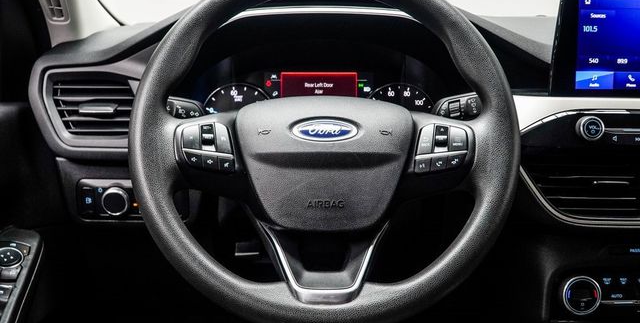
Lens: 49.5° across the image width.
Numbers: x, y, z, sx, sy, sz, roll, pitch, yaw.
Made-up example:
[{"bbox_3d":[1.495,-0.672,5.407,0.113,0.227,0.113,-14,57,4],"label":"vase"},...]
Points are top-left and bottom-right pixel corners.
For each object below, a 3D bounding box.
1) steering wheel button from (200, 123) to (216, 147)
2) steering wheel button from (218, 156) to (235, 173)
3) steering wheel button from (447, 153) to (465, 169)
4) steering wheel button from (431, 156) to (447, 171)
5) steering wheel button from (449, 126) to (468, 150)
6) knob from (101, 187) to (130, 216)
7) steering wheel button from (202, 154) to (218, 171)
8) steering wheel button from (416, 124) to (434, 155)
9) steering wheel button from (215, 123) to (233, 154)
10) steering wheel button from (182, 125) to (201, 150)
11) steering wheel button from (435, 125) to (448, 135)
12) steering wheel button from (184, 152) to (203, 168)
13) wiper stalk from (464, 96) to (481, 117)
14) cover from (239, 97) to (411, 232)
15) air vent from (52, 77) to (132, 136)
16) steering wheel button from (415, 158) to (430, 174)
[{"bbox_3d":[-0.108,-0.025,0.680,0.015,0.024,0.009,0,-17,0],"label":"steering wheel button"},{"bbox_3d":[-0.089,0.004,0.661,0.016,0.015,0.007,0,-16,0],"label":"steering wheel button"},{"bbox_3d":[0.132,0.000,0.672,0.017,0.016,0.009,0,-17,0],"label":"steering wheel button"},{"bbox_3d":[0.113,0.003,0.661,0.016,0.015,0.007,0,-16,0],"label":"steering wheel button"},{"bbox_3d":[0.135,-0.021,0.679,0.018,0.026,0.009,0,-17,0],"label":"steering wheel button"},{"bbox_3d":[-0.235,0.046,0.800,0.032,0.032,0.020,0,6,0],"label":"knob"},{"bbox_3d":[-0.104,0.002,0.662,0.016,0.016,0.007,0,-16,0],"label":"steering wheel button"},{"bbox_3d":[0.102,-0.021,0.668,0.016,0.031,0.007,0,-16,0],"label":"steering wheel button"},{"bbox_3d":[-0.093,-0.021,0.679,0.018,0.032,0.009,0,-17,0],"label":"steering wheel button"},{"bbox_3d":[-0.123,-0.022,0.668,0.017,0.026,0.007,0,-16,0],"label":"steering wheel button"},{"bbox_3d":[0.119,-0.029,0.681,0.013,0.011,0.008,0,-17,0],"label":"steering wheel button"},{"bbox_3d":[-0.121,-0.001,0.673,0.017,0.017,0.009,0,-17,0],"label":"steering wheel button"},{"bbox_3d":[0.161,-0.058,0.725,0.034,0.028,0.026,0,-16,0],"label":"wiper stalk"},{"bbox_3d":[0.005,0.009,0.672,0.166,0.131,0.050,0,-17,0],"label":"cover"},{"bbox_3d":[-0.265,-0.063,0.830,0.106,0.069,0.040,0,0,-8],"label":"air vent"},{"bbox_3d":[0.098,0.005,0.661,0.015,0.017,0.007,0,-16,0],"label":"steering wheel button"}]

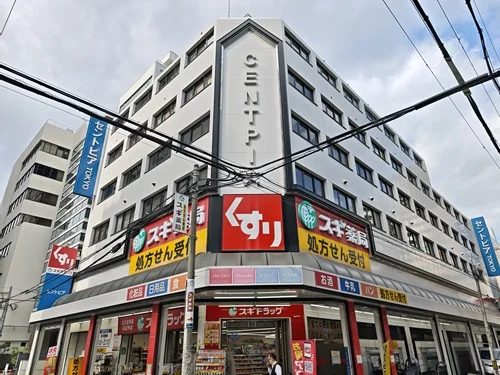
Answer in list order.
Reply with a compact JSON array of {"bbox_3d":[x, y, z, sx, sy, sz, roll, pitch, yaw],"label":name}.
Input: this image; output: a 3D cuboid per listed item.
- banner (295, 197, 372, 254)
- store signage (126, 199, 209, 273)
[{"bbox_3d":[3.859,1.821,14.716,0.200,1.249,5.801,-24,-35,39],"label":"banner"},{"bbox_3d":[-3.703,2.315,14.391,5.872,2.243,0.200,-24,-34,38],"label":"store signage"}]

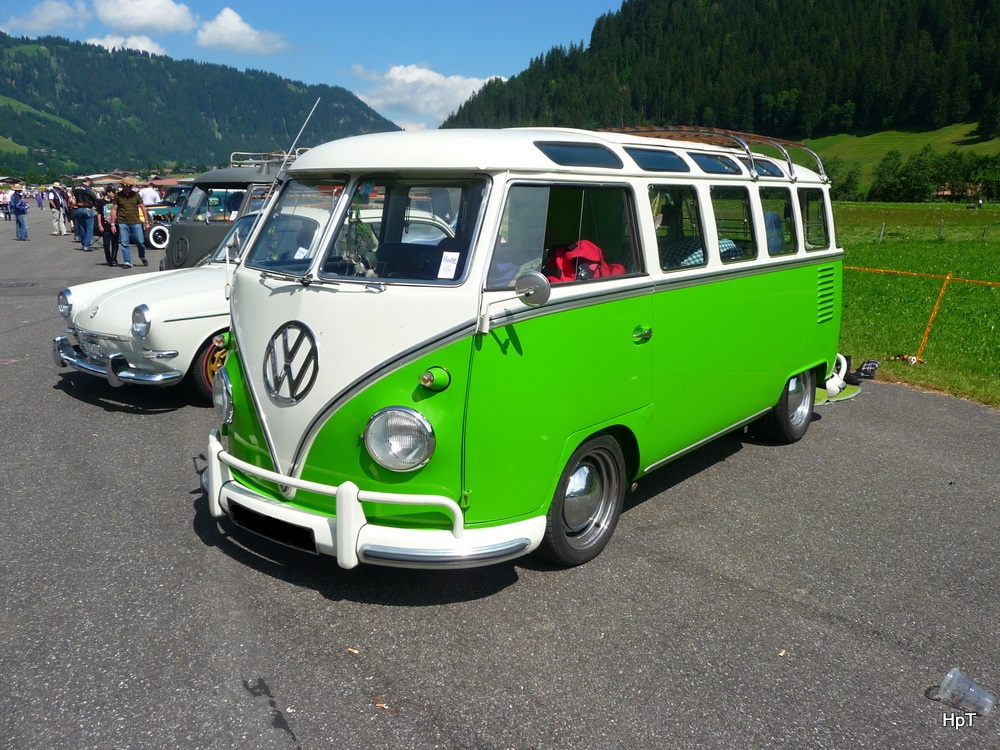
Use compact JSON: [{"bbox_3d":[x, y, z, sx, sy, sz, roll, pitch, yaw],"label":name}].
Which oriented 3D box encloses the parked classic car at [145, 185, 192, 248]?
[{"bbox_3d":[-8.210,-4.246,23.179,1.660,1.580,3.750,10,15,37],"label":"parked classic car"}]

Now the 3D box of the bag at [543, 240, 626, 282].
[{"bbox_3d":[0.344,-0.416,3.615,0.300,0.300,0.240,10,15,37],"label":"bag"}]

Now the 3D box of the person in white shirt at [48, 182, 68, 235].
[{"bbox_3d":[-14.429,-5.450,28.320,0.400,1.730,0.500,4,12,15],"label":"person in white shirt"}]

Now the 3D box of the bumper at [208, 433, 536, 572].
[{"bbox_3d":[-0.672,0.413,3.409,1.740,0.370,0.560,10,15,37],"label":"bumper"}]

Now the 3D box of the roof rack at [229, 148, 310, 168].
[{"bbox_3d":[-2.143,-2.482,10.008,1.060,0.210,1.500,10,15,37],"label":"roof rack"}]

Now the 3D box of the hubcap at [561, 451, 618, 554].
[{"bbox_3d":[0.338,0.499,3.522,0.100,0.420,0.420,10,15,37],"label":"hubcap"}]

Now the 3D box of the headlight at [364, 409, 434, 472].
[{"bbox_3d":[-0.327,0.215,2.973,0.225,0.225,0.110,7,14,28],"label":"headlight"}]

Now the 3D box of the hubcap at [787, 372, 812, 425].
[{"bbox_3d":[1.828,0.119,5.365,0.100,0.420,0.420,10,15,37],"label":"hubcap"}]

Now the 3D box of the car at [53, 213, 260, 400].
[{"bbox_3d":[-1.491,-0.751,7.438,1.610,1.380,4.200,11,16,42],"label":"car"}]

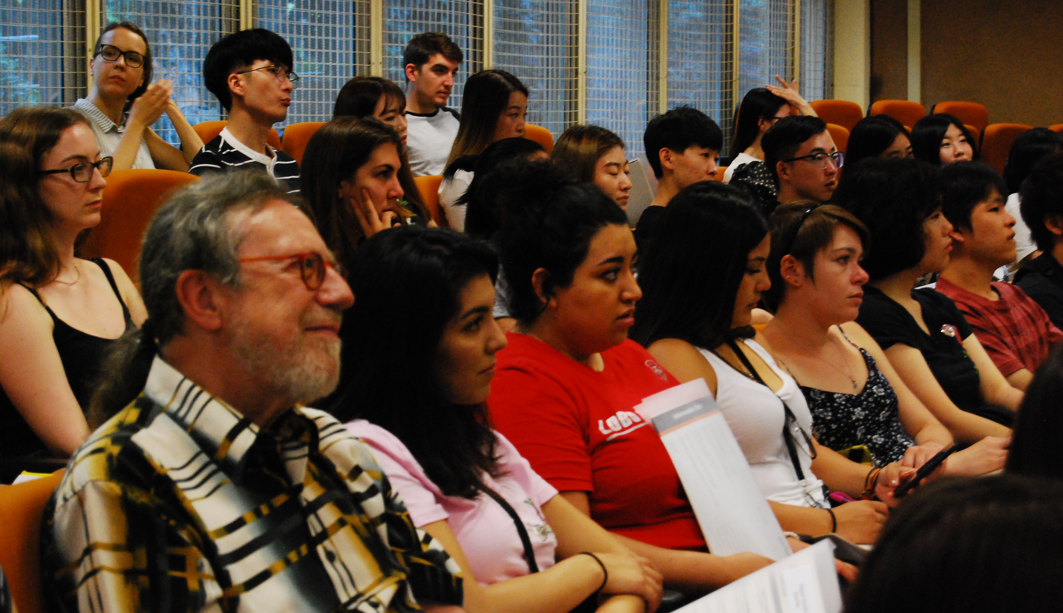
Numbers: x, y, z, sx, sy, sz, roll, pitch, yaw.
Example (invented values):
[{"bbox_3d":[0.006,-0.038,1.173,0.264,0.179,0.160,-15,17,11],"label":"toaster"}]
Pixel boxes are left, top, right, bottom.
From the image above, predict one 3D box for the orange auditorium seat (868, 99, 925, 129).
[{"bbox_3d":[1.949,-0.531,11.849,0.560,0.950,0.520,4,6,43],"label":"orange auditorium seat"}]

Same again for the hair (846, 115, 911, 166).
[{"bbox_3d":[1.092,-0.440,7.650,0.240,0.340,0.220,3,6,40],"label":"hair"}]

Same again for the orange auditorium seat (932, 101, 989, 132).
[{"bbox_3d":[2.324,-0.554,12.196,0.560,0.950,0.520,4,6,44],"label":"orange auditorium seat"}]

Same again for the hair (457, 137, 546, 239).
[{"bbox_3d":[-0.062,-0.268,5.750,0.230,0.280,0.200,2,5,26],"label":"hair"}]

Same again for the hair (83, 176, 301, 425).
[{"bbox_3d":[-0.352,-0.009,2.530,0.210,0.270,0.180,1,5,22],"label":"hair"}]

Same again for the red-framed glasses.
[{"bbox_3d":[-0.277,-0.034,2.630,0.145,0.048,0.142,-5,1,28],"label":"red-framed glasses"}]

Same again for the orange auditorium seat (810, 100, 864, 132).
[{"bbox_3d":[1.600,-0.501,11.501,0.560,0.950,0.520,4,6,42],"label":"orange auditorium seat"}]

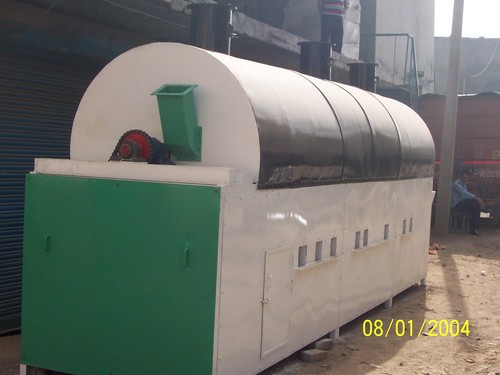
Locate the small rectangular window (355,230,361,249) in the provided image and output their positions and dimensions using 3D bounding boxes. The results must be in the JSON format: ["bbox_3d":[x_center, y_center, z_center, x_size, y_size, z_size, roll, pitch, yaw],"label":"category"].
[{"bbox_3d":[0.947,0.468,7.239,0.030,0.152,0.147,4,3,24],"label":"small rectangular window"}]

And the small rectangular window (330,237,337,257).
[{"bbox_3d":[0.670,0.482,6.632,0.030,0.152,0.147,4,3,24],"label":"small rectangular window"}]

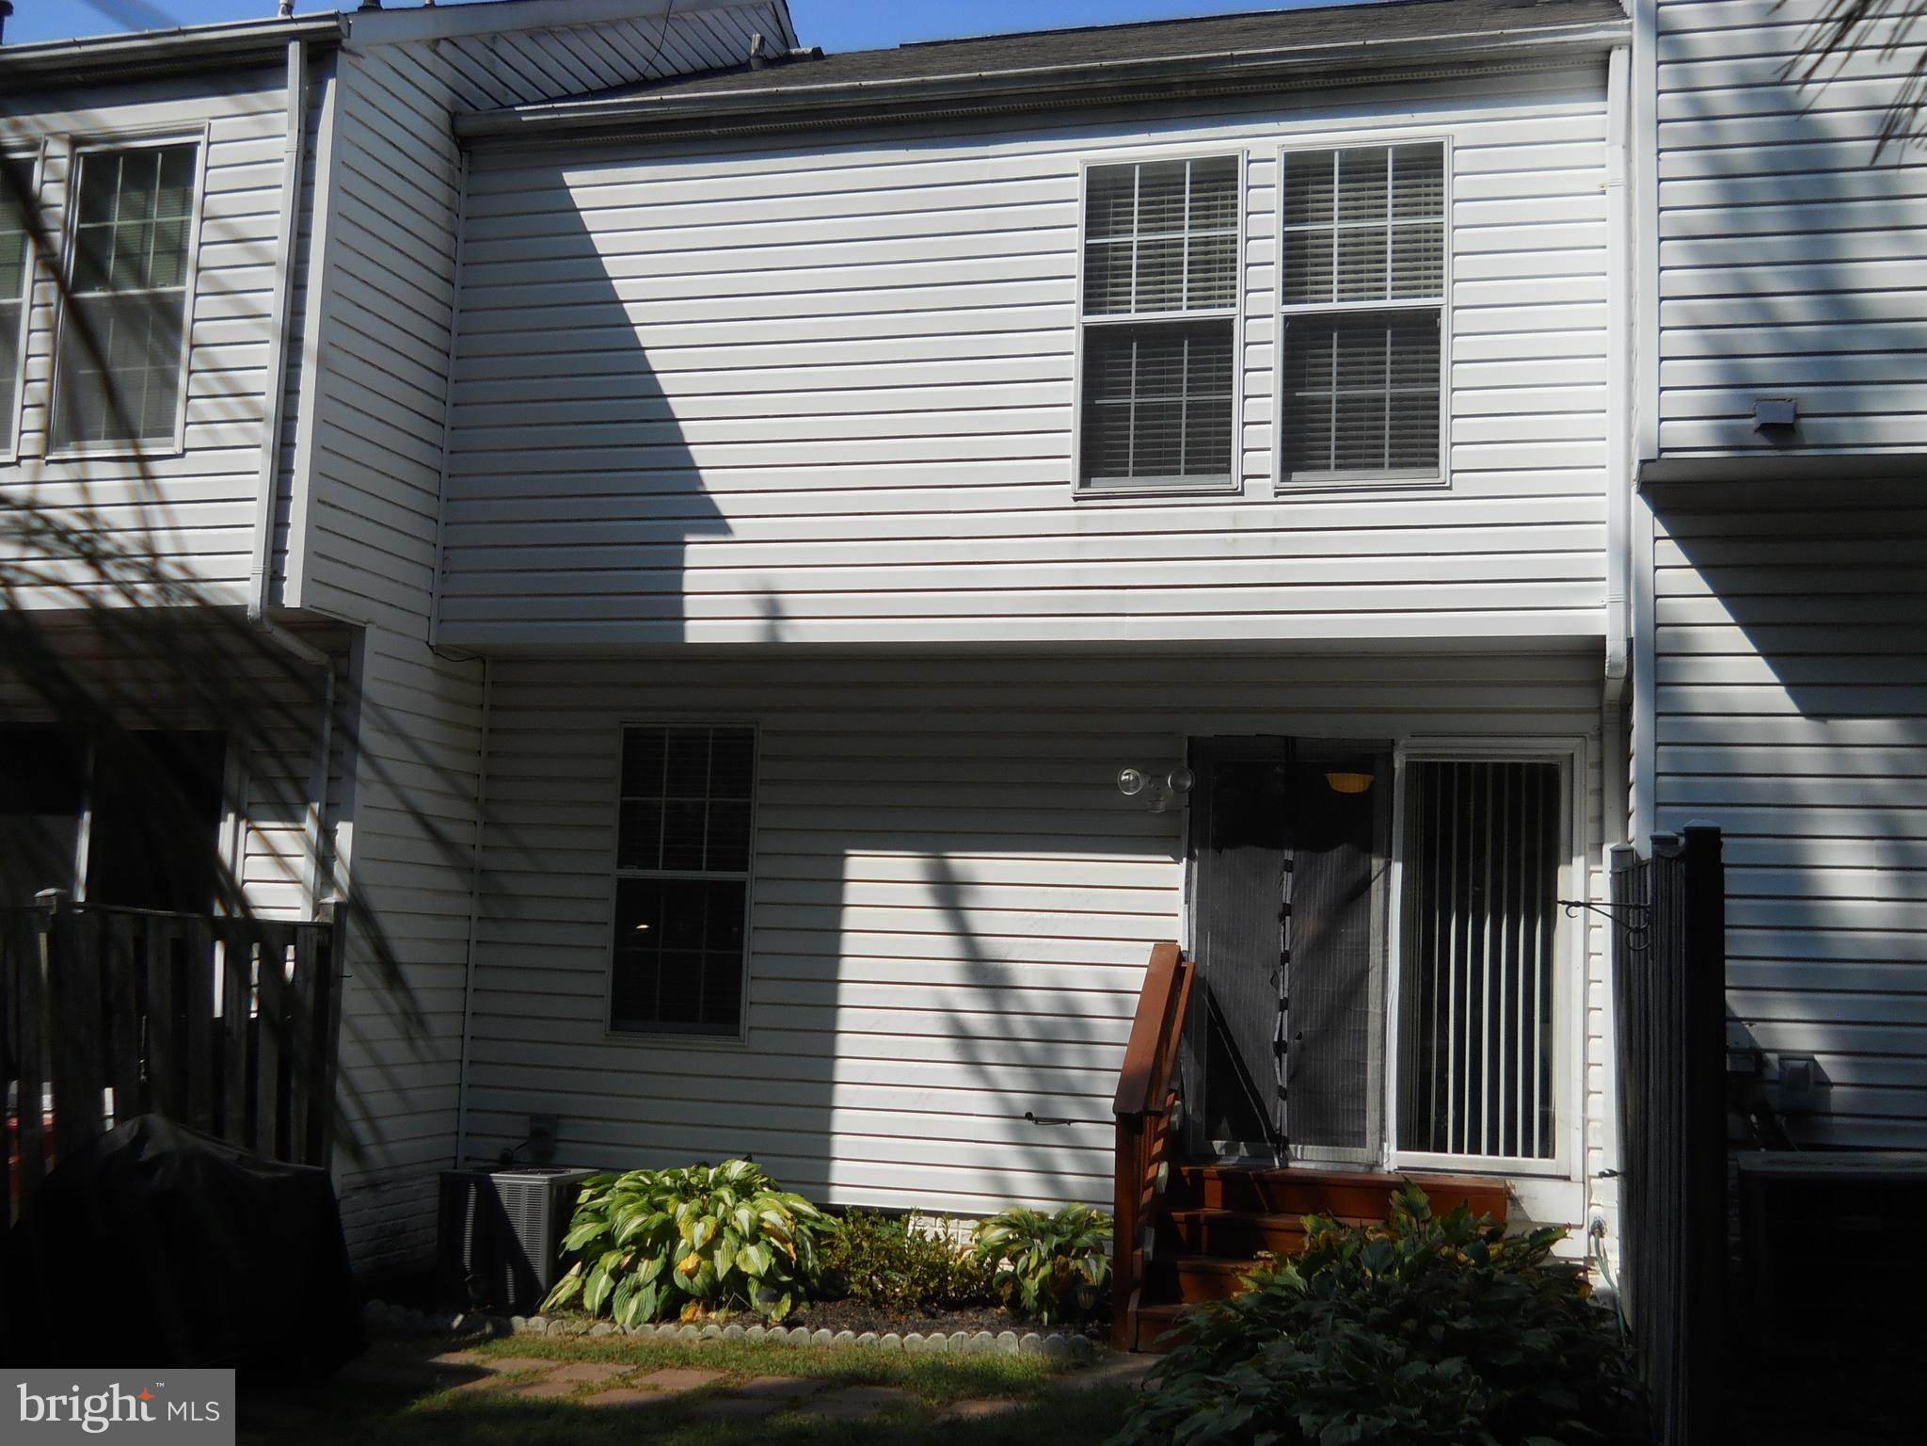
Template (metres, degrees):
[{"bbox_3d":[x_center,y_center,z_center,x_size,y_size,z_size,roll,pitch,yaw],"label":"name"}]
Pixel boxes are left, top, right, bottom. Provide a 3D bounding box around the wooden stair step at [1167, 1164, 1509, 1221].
[{"bbox_3d":[1.756,2.199,9.613,1.490,0.180,0.320,0,-6,15],"label":"wooden stair step"}]

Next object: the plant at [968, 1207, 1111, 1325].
[{"bbox_3d":[0.405,2.511,9.589,0.720,0.545,0.650,0,-6,15],"label":"plant"}]

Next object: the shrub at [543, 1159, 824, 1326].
[{"bbox_3d":[-1.358,2.475,9.969,1.380,0.670,0.980,0,-6,15],"label":"shrub"}]

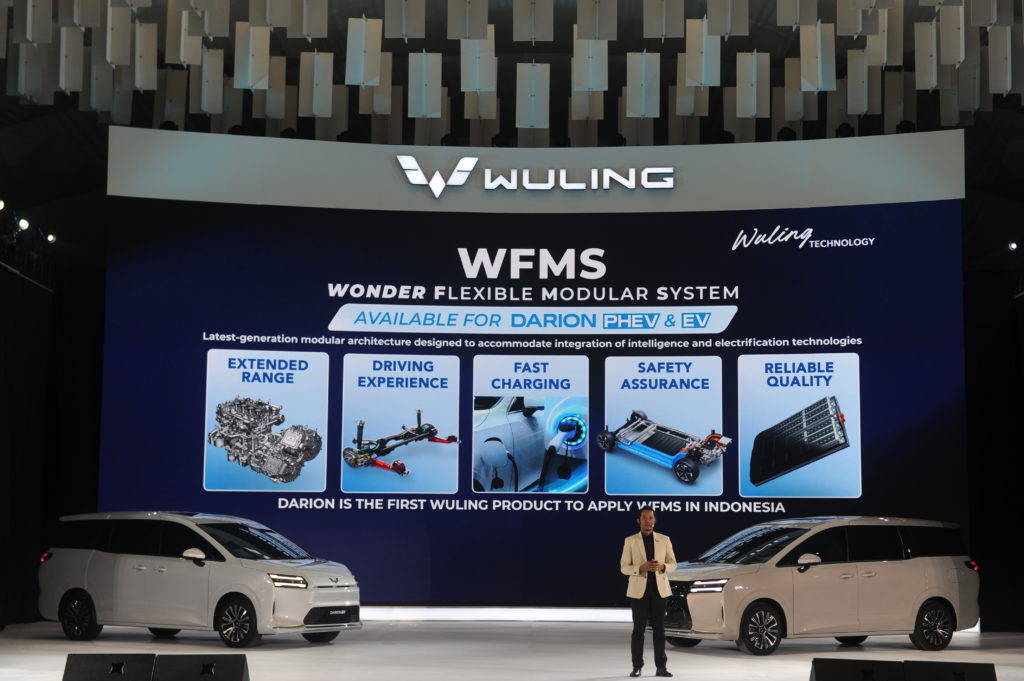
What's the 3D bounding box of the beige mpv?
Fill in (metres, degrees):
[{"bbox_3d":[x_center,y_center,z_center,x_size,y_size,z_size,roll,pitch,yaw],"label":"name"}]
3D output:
[{"bbox_3d":[3.961,3.204,23.378,4.900,1.760,1.890,4,-8,-30],"label":"beige mpv"}]

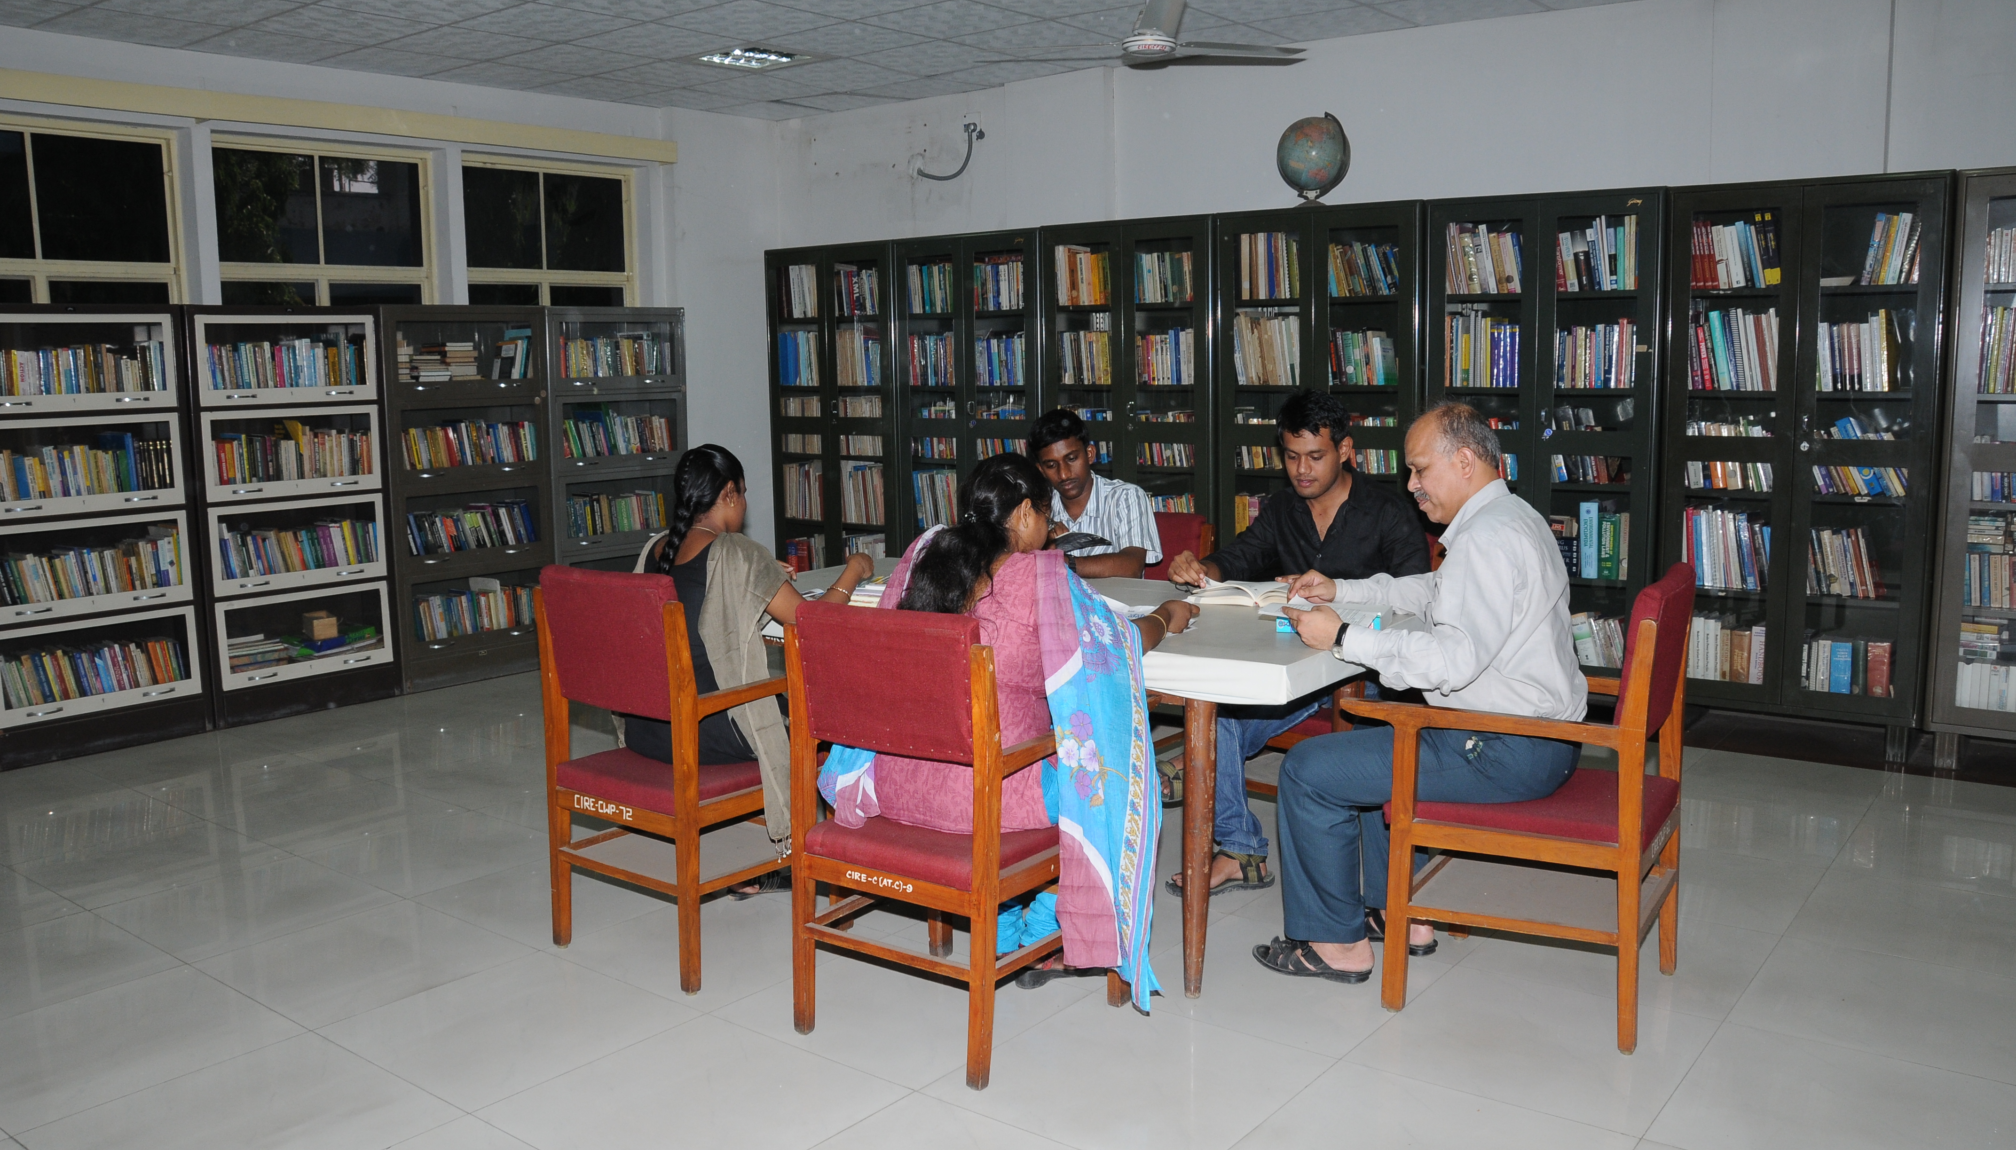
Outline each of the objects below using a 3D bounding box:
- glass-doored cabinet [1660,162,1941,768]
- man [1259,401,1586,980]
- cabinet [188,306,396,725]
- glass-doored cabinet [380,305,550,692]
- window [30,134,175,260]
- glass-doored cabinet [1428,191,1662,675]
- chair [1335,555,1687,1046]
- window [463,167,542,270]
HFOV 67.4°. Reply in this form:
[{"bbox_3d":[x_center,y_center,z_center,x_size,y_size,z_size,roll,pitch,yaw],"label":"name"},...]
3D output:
[{"bbox_3d":[2.811,-0.382,5.349,0.920,2.000,0.450,5,10,37],"label":"glass-doored cabinet"},{"bbox_3d":[0.926,0.261,3.336,0.720,1.280,0.520,4,9,31],"label":"man"},{"bbox_3d":[-2.999,-0.270,6.215,0.370,1.683,0.824,5,10,37],"label":"cabinet"},{"bbox_3d":[-2.514,-0.366,6.860,0.370,1.683,0.836,5,10,37],"label":"glass-doored cabinet"},{"bbox_3d":[-3.643,-1.507,6.081,0.050,0.500,0.521,5,10,37],"label":"window"},{"bbox_3d":[2.150,-0.466,5.955,0.915,2.022,0.470,5,10,37],"label":"glass-doored cabinet"},{"bbox_3d":[1.113,0.461,3.237,0.630,0.920,0.520,4,9,30],"label":"chair"},{"bbox_3d":[-2.530,-1.776,7.550,0.050,0.489,0.477,5,10,37],"label":"window"}]

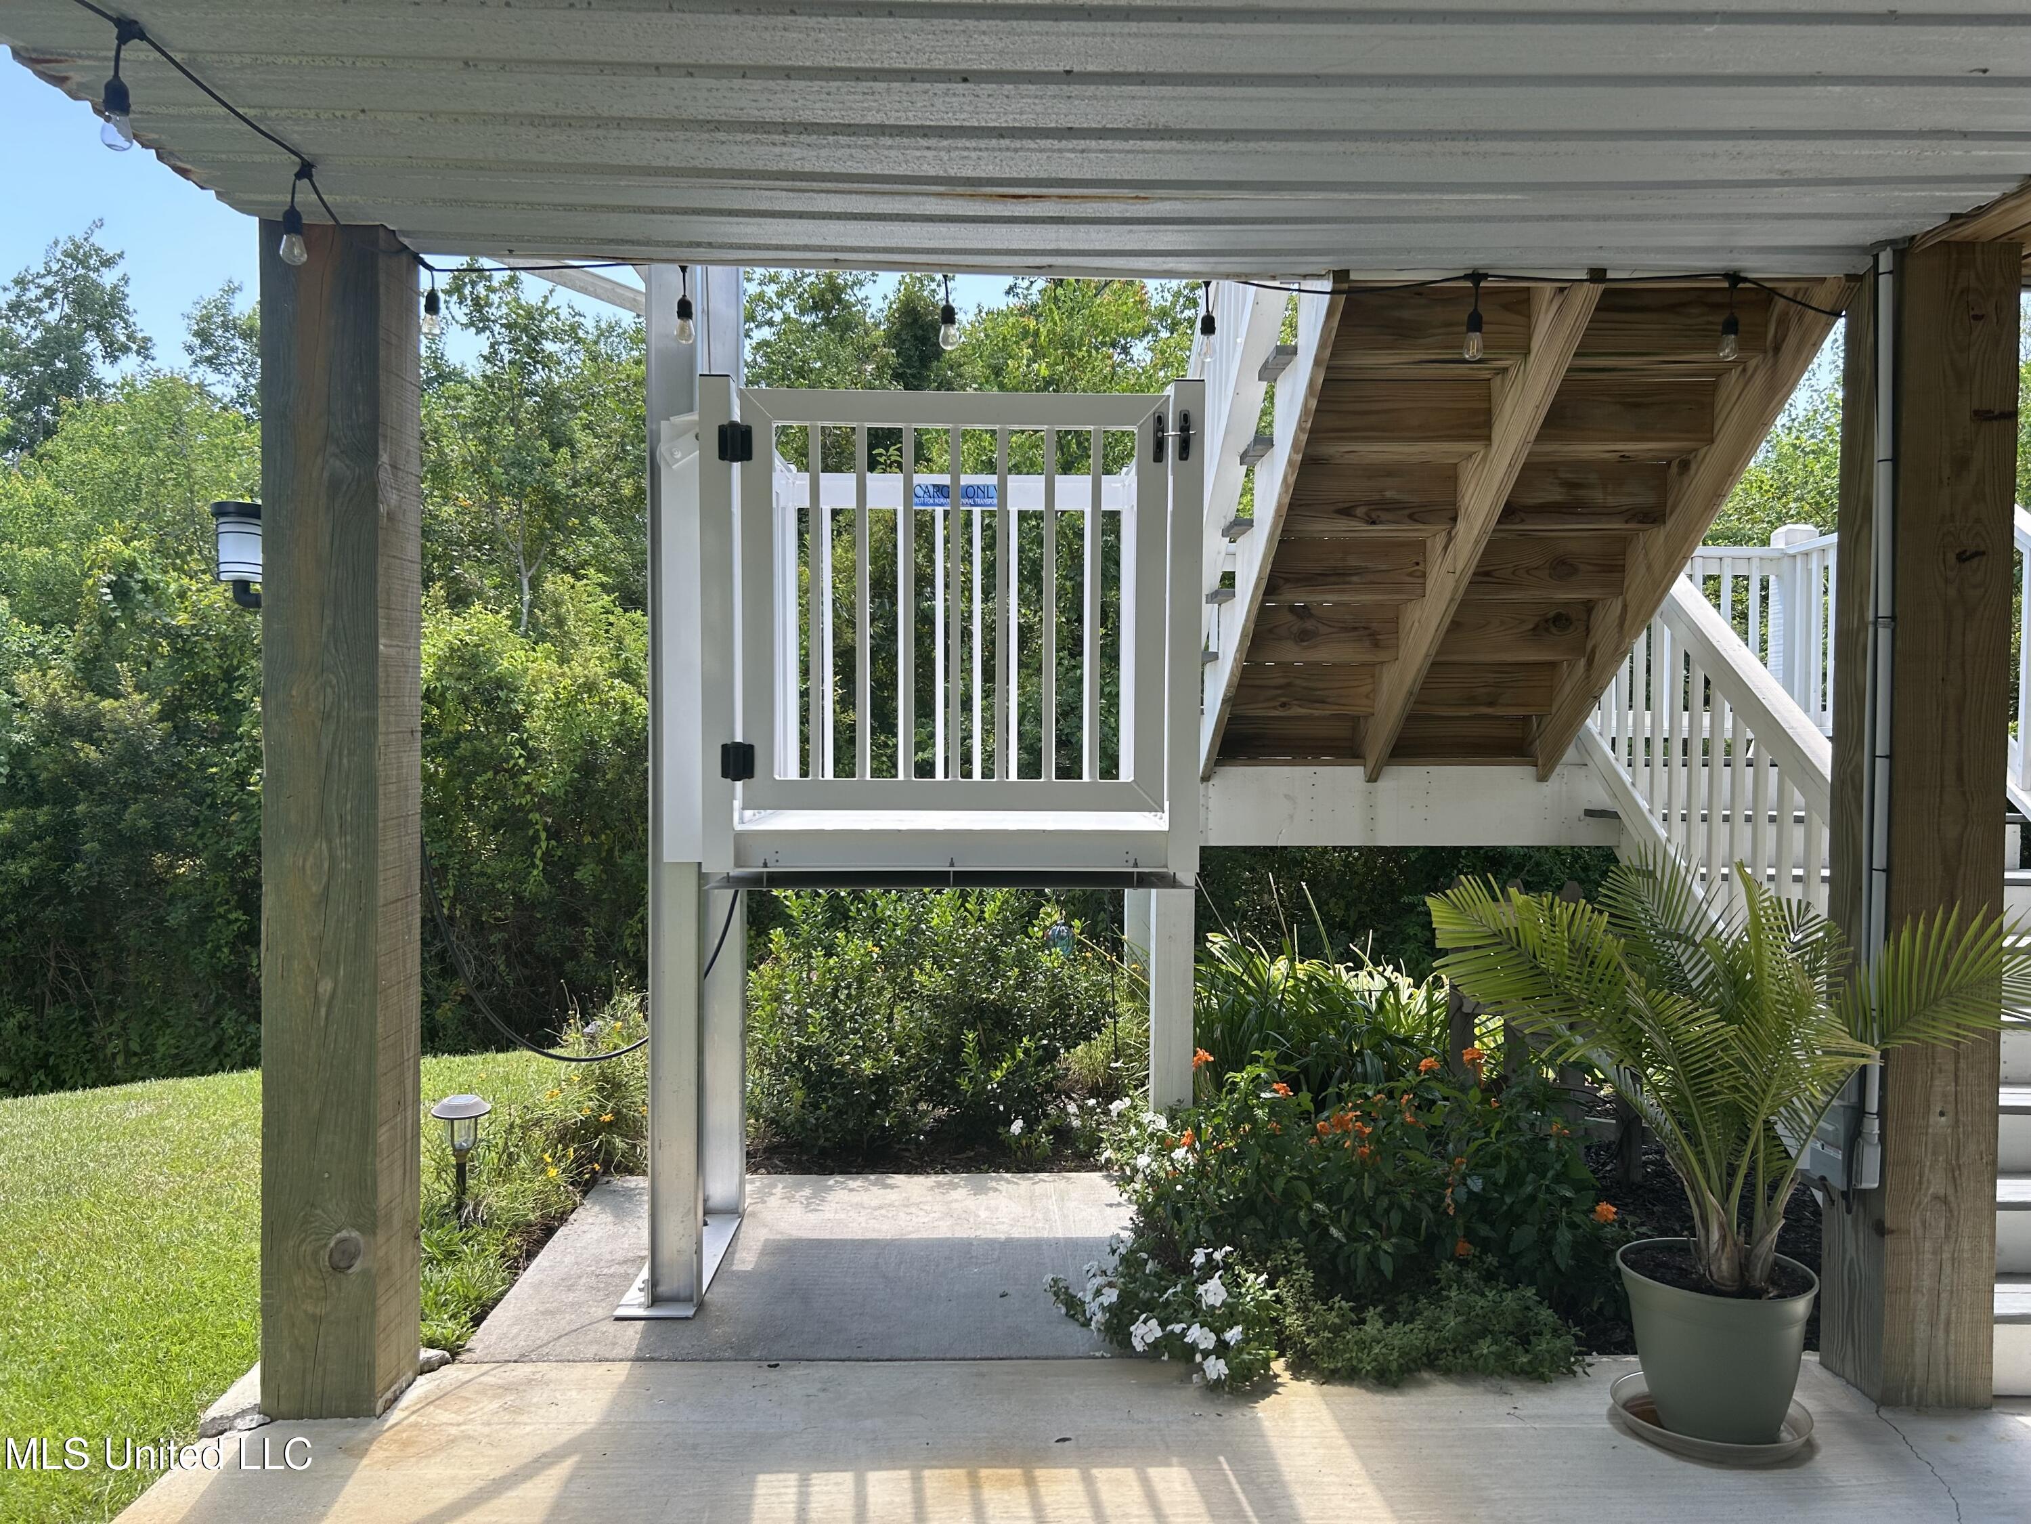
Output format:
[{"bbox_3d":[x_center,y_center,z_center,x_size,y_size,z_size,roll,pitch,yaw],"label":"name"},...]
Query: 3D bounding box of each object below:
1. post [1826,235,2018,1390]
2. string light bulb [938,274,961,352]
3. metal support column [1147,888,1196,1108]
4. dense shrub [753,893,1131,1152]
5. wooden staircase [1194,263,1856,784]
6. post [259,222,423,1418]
[{"bbox_3d":[2.069,0.150,3.505,0.246,2.576,0.246,0,1,-2],"label":"post"},{"bbox_3d":[-0.155,-1.057,3.596,0.048,0.182,0.048,0,1,-2],"label":"string light bulb"},{"bbox_3d":[0.551,0.794,5.338,0.132,1.180,0.137,0,1,-2],"label":"metal support column"},{"bbox_3d":[-0.306,0.879,5.741,1.440,0.980,1.050,0,1,-2],"label":"dense shrub"},{"bbox_3d":[1.272,-0.574,4.430,1.257,1.319,2.009,0,1,-2],"label":"wooden staircase"},{"bbox_3d":[-1.499,0.134,3.400,0.246,2.568,0.246,0,1,-2],"label":"post"}]

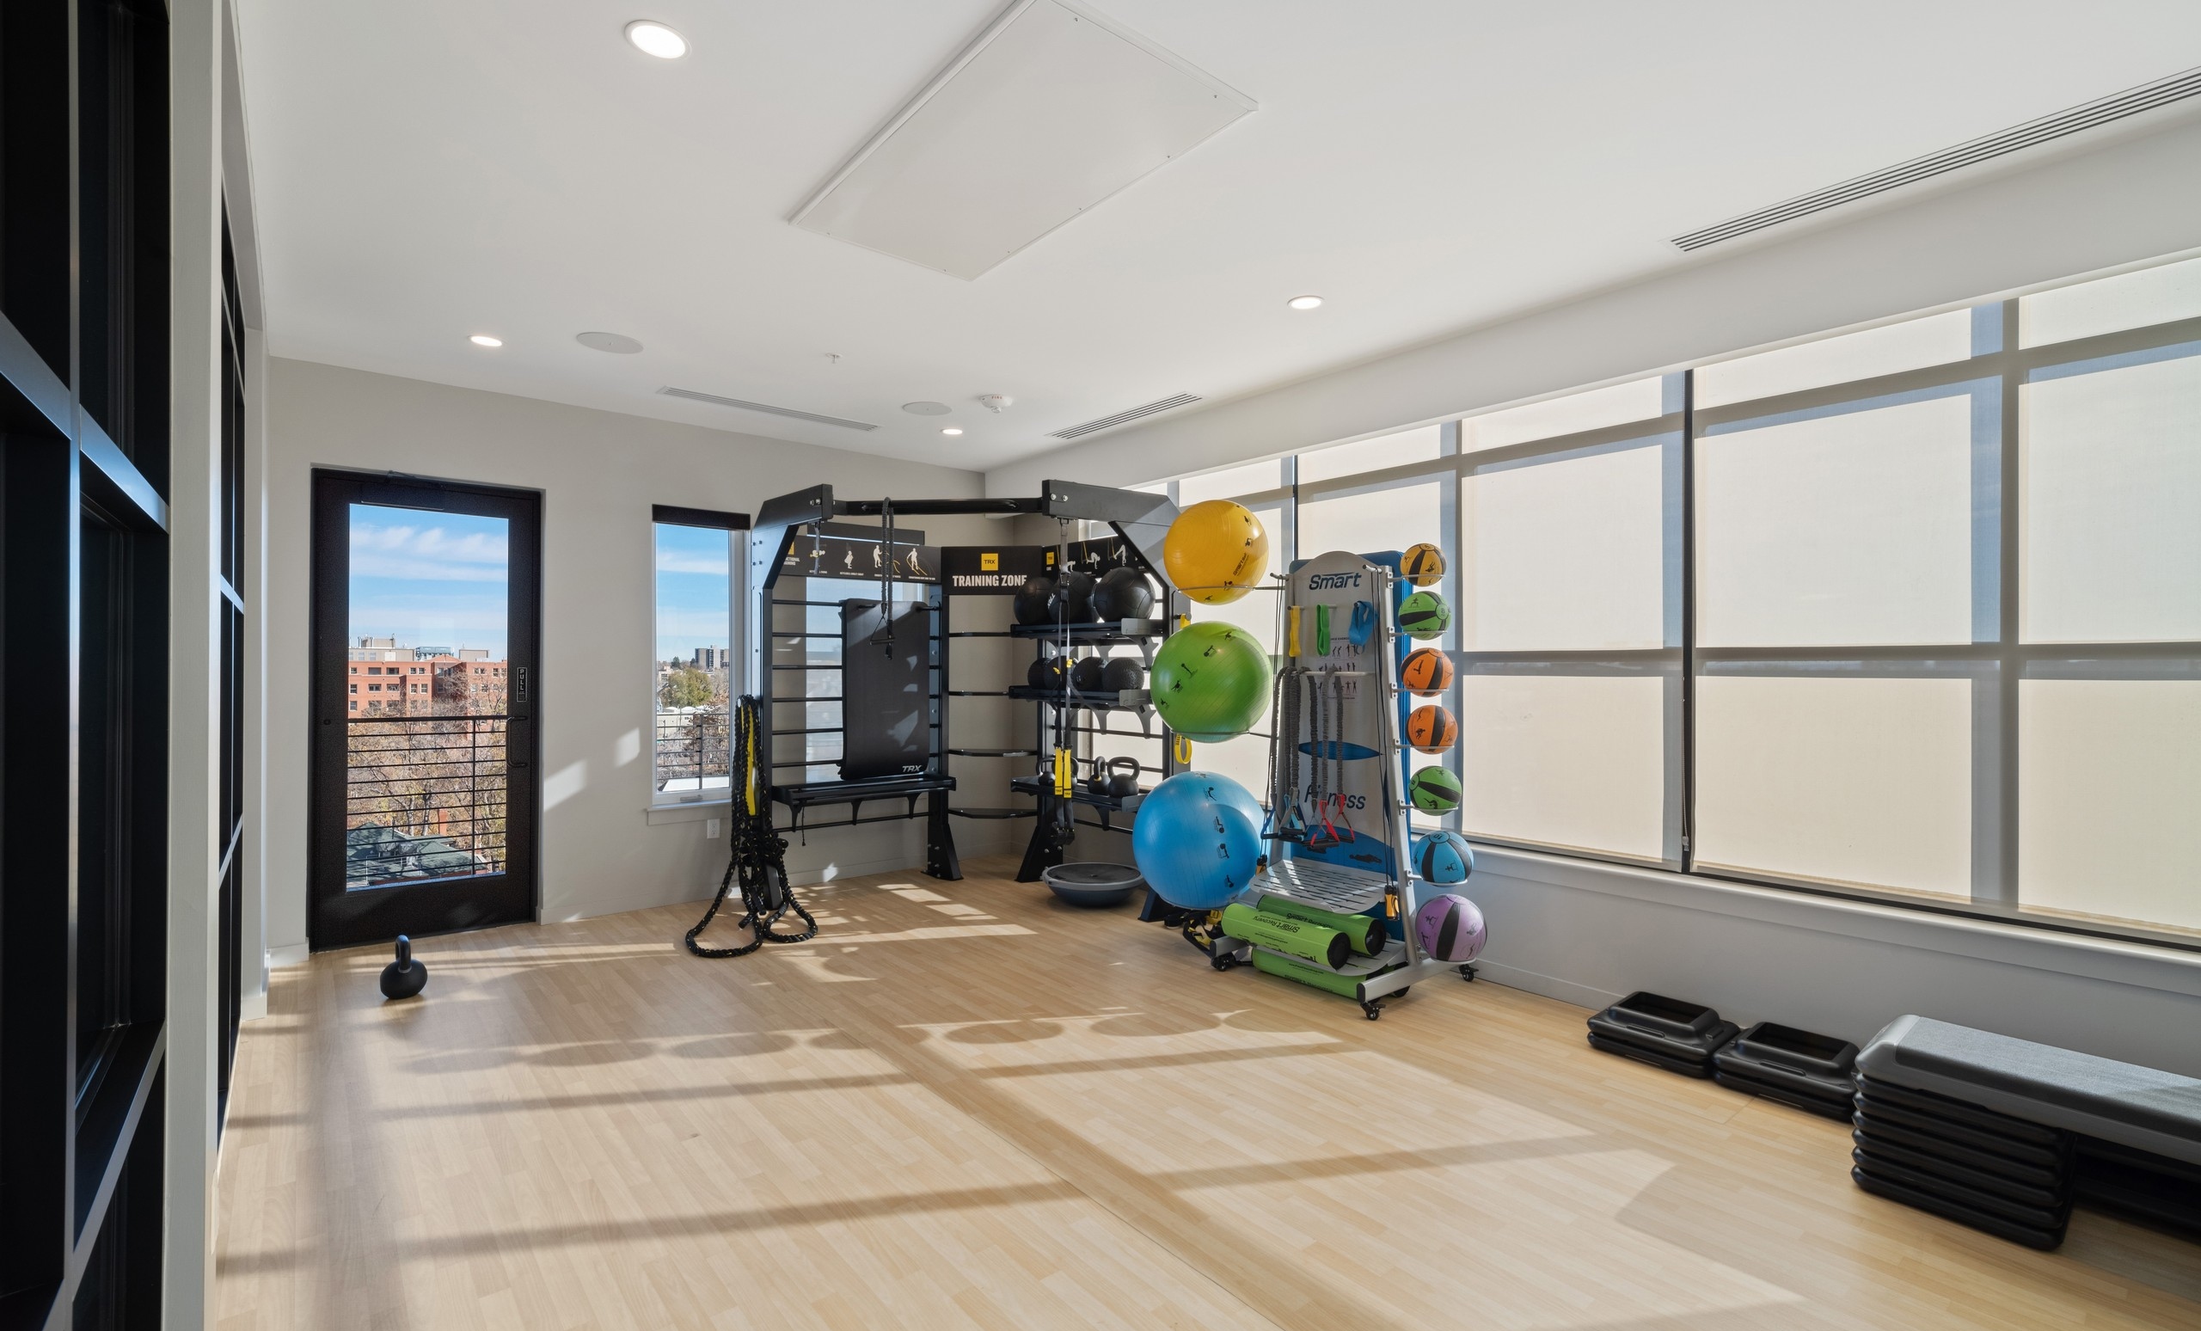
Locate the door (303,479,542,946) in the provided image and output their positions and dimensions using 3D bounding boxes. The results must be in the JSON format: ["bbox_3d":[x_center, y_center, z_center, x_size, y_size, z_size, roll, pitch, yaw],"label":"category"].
[{"bbox_3d":[-3.533,0.229,4.857,0.985,2.420,0.110,0,0,-40],"label":"door"}]

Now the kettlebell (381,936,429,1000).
[{"bbox_3d":[-3.071,1.316,4.041,0.205,0.252,0.200,0,0,-40],"label":"kettlebell"}]

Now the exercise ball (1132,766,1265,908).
[{"bbox_3d":[0.527,0.944,4.937,0.735,0.735,0.735,0,0,0],"label":"exercise ball"}]

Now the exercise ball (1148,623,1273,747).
[{"bbox_3d":[0.589,0.087,4.870,0.650,0.650,0.650,0,0,0],"label":"exercise ball"}]

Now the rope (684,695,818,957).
[{"bbox_3d":[-1.936,0.817,5.001,0.700,1.260,0.760,0,0,-40],"label":"rope"}]

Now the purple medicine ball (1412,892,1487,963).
[{"bbox_3d":[1.460,1.098,3.829,0.285,0.285,0.285,0,0,0],"label":"purple medicine ball"}]

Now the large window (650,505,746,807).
[{"bbox_3d":[-2.510,-0.059,5.738,0.580,1.800,0.120,0,0,-40],"label":"large window"}]

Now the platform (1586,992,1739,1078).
[{"bbox_3d":[2.130,1.383,3.457,0.405,0.140,0.410,0,0,-40],"label":"platform"}]

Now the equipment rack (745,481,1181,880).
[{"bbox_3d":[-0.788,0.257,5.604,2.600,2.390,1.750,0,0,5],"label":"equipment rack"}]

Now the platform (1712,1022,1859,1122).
[{"bbox_3d":[2.397,1.383,3.140,0.405,0.140,0.410,0,0,-40],"label":"platform"}]

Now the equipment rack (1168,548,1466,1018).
[{"bbox_3d":[0.992,0.467,4.456,0.780,1.970,1.620,0,0,-40],"label":"equipment rack"}]

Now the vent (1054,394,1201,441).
[{"bbox_3d":[0.120,-1.489,5.498,0.165,0.030,1.220,0,0,-40],"label":"vent"}]

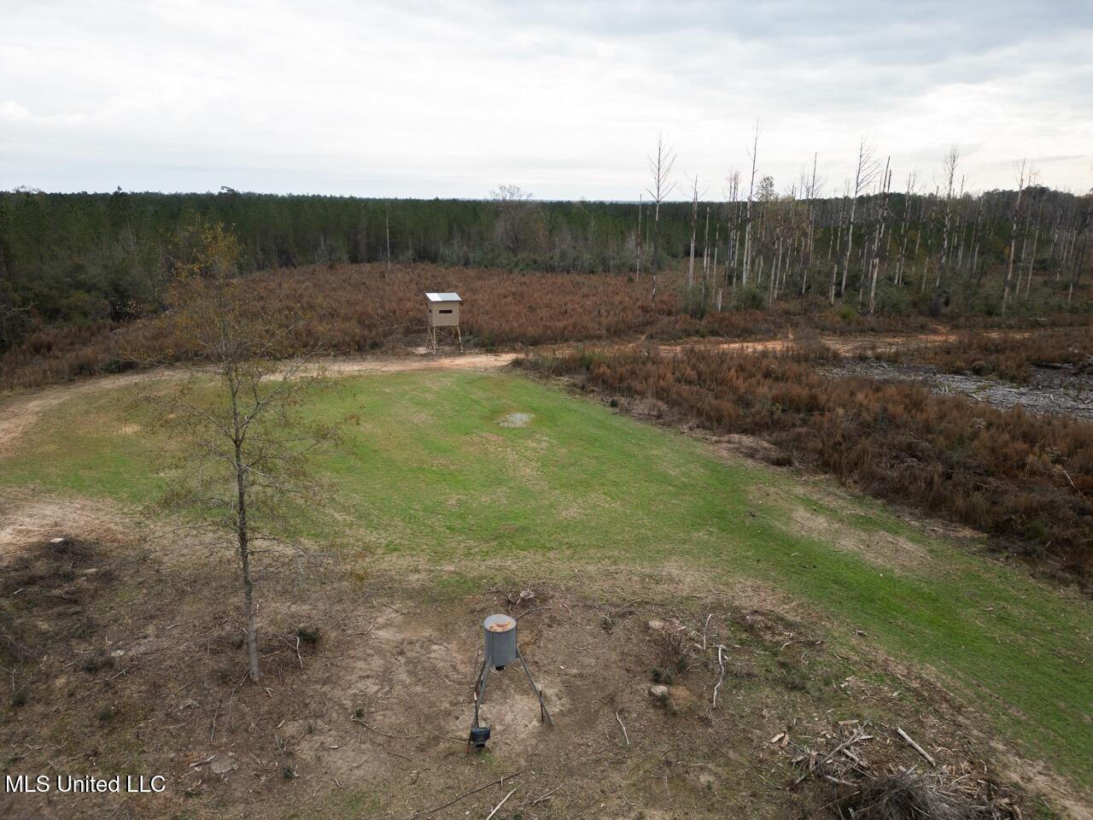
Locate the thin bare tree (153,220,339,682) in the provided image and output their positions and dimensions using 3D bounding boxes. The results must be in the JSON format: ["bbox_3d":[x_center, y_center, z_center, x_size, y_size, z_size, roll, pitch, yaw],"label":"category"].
[{"bbox_3d":[-5.850,1.169,14.592,3.800,9.340,3.600,0,16,0],"label":"thin bare tree"}]

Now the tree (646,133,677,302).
[{"bbox_3d":[10.639,-17.355,69.996,2.840,15.380,2.800,0,16,0],"label":"tree"}]

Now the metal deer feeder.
[{"bbox_3d":[-0.720,4.992,14.443,1.600,2.050,1.600,0,16,0],"label":"metal deer feeder"}]

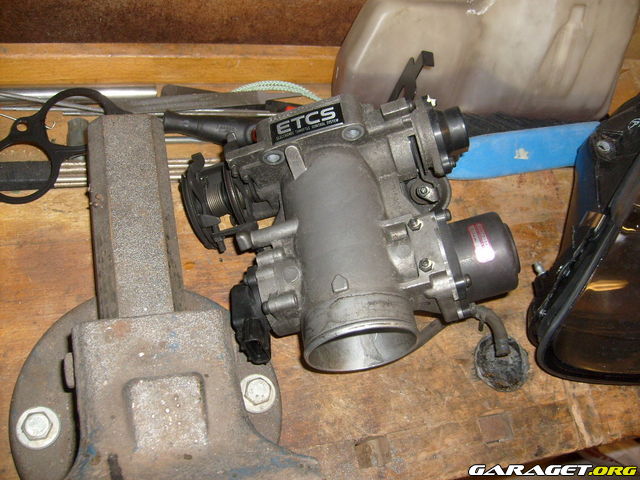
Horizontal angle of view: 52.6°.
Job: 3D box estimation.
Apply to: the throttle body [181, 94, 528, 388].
[{"bbox_3d":[0.024,-0.002,0.464,0.227,0.105,0.192,-12,64,-6],"label":"throttle body"}]

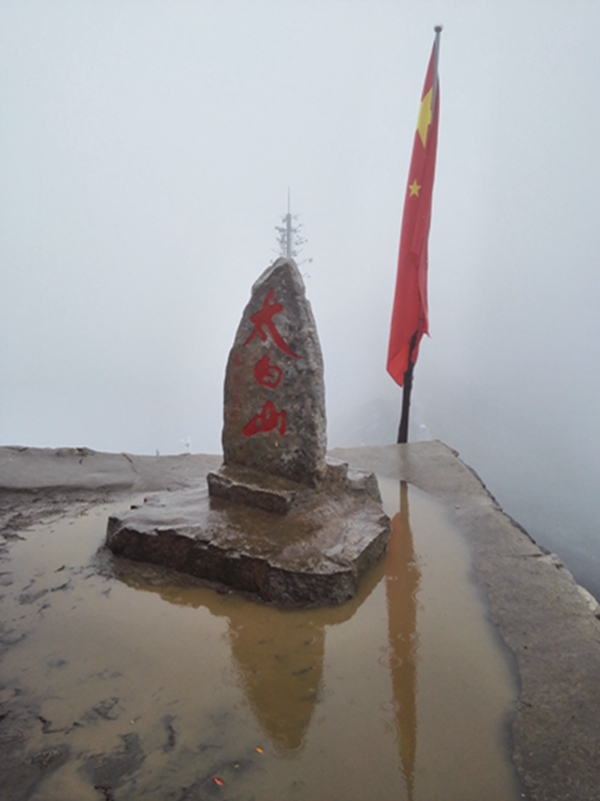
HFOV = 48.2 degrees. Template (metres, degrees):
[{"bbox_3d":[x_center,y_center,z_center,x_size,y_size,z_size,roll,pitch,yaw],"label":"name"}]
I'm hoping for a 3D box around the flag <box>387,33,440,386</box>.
[{"bbox_3d":[0.825,-1.232,4.668,0.280,2.377,0.190,2,18,0],"label":"flag"}]

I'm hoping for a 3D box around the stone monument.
[{"bbox_3d":[-0.168,0.018,3.484,1.378,1.480,1.204,7,15,31],"label":"stone monument"}]

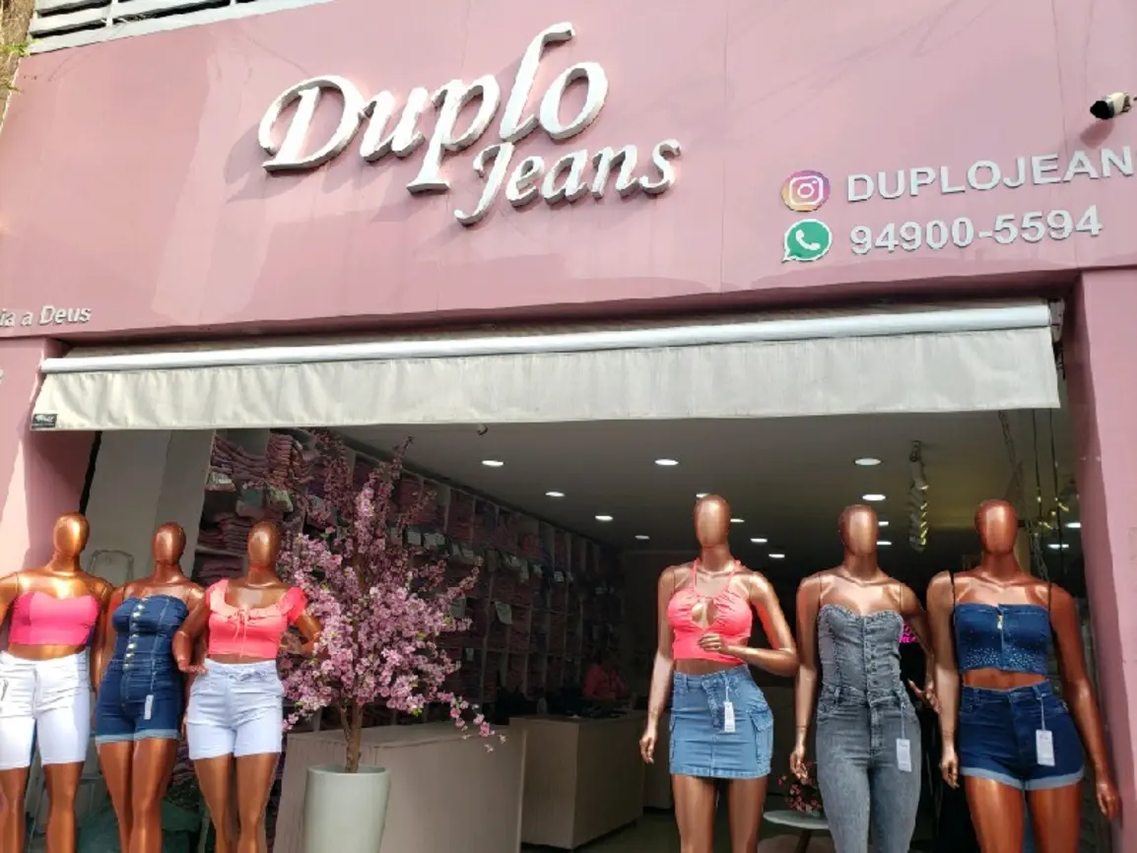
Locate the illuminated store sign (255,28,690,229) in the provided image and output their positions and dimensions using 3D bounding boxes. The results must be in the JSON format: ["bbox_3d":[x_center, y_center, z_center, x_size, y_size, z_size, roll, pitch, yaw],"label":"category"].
[{"bbox_3d":[-0.548,-1.406,4.124,2.216,0.977,0.080,-1,-13,17],"label":"illuminated store sign"}]

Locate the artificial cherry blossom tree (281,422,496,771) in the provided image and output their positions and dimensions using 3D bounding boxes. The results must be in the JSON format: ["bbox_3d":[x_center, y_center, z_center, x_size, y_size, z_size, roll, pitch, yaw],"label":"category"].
[{"bbox_3d":[-0.905,0.782,4.236,1.060,1.771,1.000,-1,-13,17],"label":"artificial cherry blossom tree"}]

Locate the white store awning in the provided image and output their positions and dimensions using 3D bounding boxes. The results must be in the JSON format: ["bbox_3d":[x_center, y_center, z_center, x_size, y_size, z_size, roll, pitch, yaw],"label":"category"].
[{"bbox_3d":[-0.471,-0.220,3.932,4.839,0.456,0.300,-1,-13,17],"label":"white store awning"}]

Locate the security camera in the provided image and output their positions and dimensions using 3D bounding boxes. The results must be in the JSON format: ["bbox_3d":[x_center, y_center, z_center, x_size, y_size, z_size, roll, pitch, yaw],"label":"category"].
[{"bbox_3d":[2.018,-1.189,3.171,0.140,0.075,0.075,-22,-5,-18],"label":"security camera"}]

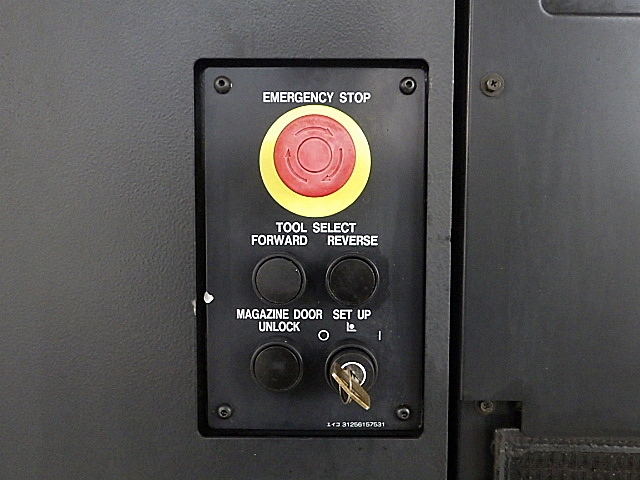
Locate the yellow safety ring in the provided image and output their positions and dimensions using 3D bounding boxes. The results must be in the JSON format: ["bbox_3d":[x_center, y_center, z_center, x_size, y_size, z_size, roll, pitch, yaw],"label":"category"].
[{"bbox_3d":[-0.003,-0.042,0.278,0.060,0.060,0.003,0,3,0],"label":"yellow safety ring"}]

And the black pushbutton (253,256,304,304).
[{"bbox_3d":[-0.021,0.021,0.278,0.029,0.028,0.011,0,3,0],"label":"black pushbutton"}]

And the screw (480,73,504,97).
[{"bbox_3d":[0.095,-0.085,0.283,0.013,0.013,0.004,0,3,0],"label":"screw"}]

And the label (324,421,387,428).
[{"bbox_3d":[0.020,0.103,0.288,0.033,0.004,0.001,0,3,0],"label":"label"}]

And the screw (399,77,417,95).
[{"bbox_3d":[0.047,-0.082,0.275,0.009,0.009,0.003,0,3,0],"label":"screw"}]

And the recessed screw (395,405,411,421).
[{"bbox_3d":[0.046,0.096,0.286,0.009,0.009,0.003,0,3,0],"label":"recessed screw"}]

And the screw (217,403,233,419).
[{"bbox_3d":[-0.053,0.095,0.286,0.009,0.009,0.003,0,3,0],"label":"screw"}]

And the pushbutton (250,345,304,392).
[{"bbox_3d":[-0.023,0.068,0.281,0.029,0.028,0.011,0,3,0],"label":"pushbutton"}]

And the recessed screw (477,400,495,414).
[{"bbox_3d":[0.096,0.096,0.298,0.011,0.011,0.004,0,3,0],"label":"recessed screw"}]

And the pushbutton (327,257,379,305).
[{"bbox_3d":[0.017,0.021,0.278,0.029,0.028,0.011,0,3,0],"label":"pushbutton"}]

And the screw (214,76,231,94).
[{"bbox_3d":[-0.052,-0.083,0.276,0.009,0.009,0.003,0,3,0],"label":"screw"}]

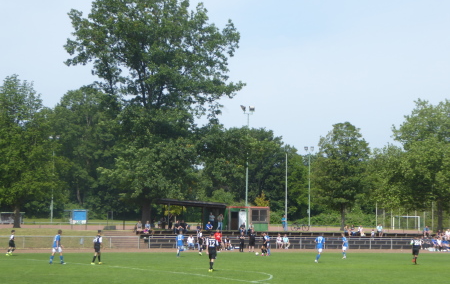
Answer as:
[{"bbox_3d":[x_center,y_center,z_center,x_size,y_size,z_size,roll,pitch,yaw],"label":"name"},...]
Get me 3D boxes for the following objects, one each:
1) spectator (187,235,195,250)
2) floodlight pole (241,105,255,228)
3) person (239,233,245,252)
[{"bbox_3d":[-2.989,8.783,102.000,0.600,1.270,0.750,2,-4,-14],"label":"spectator"},{"bbox_3d":[2.844,3.155,146.000,1.850,15.400,0.900,3,-5,-26],"label":"floodlight pole"},{"bbox_3d":[1.446,8.407,98.514,0.500,1.660,0.380,1,-4,-9],"label":"person"}]

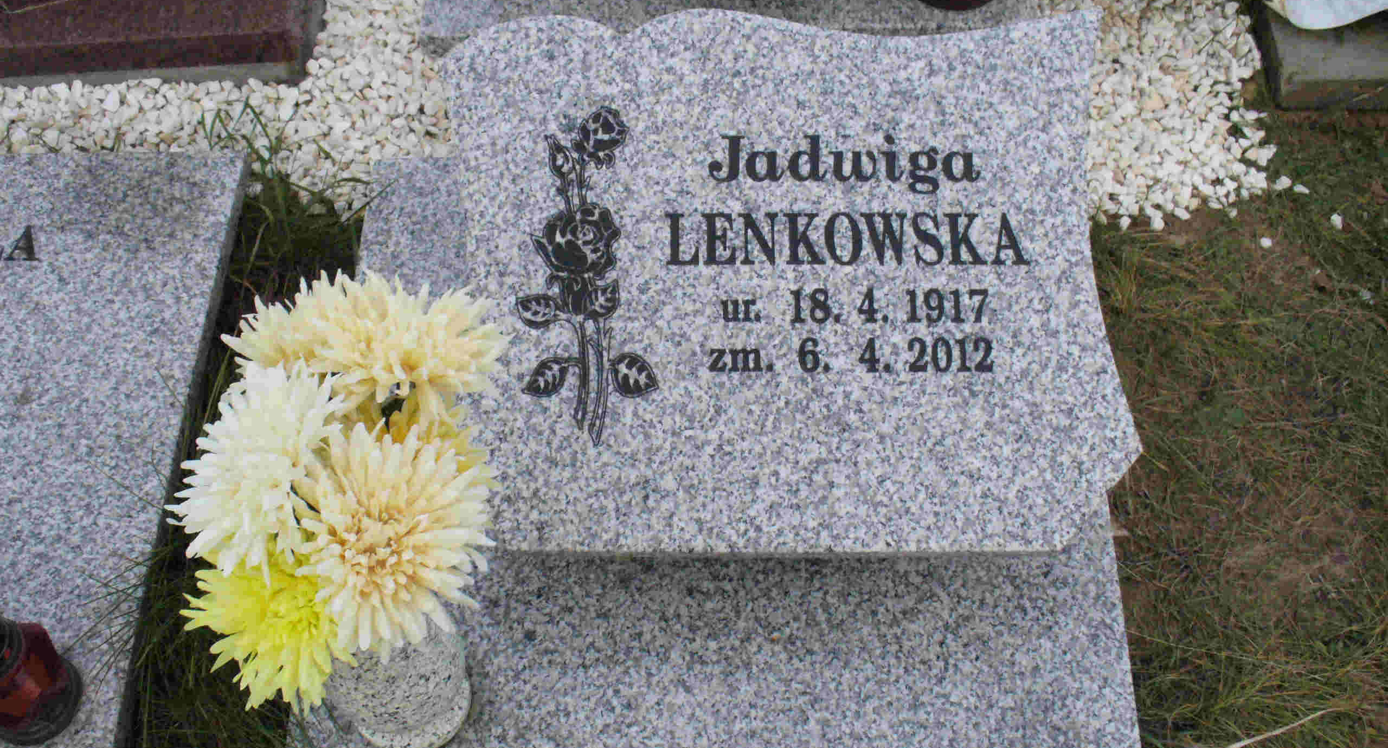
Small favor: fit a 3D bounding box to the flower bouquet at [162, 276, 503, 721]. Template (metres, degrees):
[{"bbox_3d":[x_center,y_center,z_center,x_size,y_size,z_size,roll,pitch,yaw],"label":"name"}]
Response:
[{"bbox_3d":[-0.269,0.089,1.121,0.240,0.290,0.270,0,59,2],"label":"flower bouquet"}]

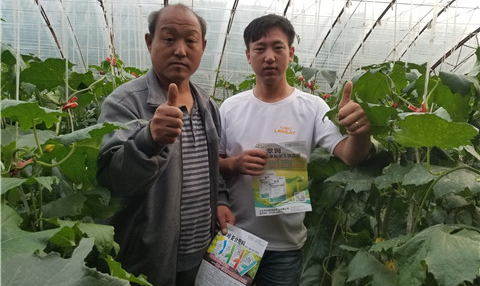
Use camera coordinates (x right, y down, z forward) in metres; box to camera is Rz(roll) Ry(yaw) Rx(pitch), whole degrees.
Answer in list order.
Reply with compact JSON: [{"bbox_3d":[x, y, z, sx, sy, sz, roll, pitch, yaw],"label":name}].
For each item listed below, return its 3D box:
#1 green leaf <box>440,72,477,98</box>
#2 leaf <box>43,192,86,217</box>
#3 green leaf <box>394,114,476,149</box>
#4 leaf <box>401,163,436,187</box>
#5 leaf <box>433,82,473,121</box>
[{"bbox_3d":[0.585,-0.157,0.970,0.102,0.067,0.080,1,4,0],"label":"green leaf"},{"bbox_3d":[-0.463,0.162,0.950,0.116,0.062,0.080,1,4,0],"label":"leaf"},{"bbox_3d":[0.486,-0.031,0.900,0.210,0.076,0.130,1,4,0],"label":"green leaf"},{"bbox_3d":[0.485,0.088,0.980,0.098,0.056,0.090,1,4,0],"label":"leaf"},{"bbox_3d":[0.590,-0.115,1.000,0.111,0.111,0.060,1,4,0],"label":"leaf"}]

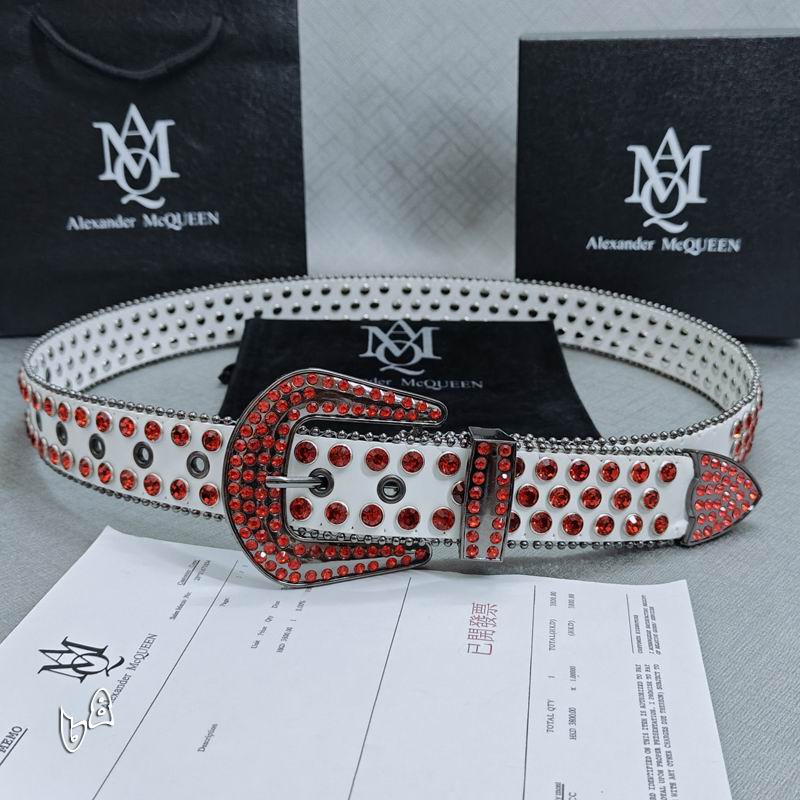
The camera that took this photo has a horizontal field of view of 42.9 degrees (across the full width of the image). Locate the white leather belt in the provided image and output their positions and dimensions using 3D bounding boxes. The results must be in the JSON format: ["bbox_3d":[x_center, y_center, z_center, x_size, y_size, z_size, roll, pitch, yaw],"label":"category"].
[{"bbox_3d":[-0.003,-0.025,0.470,0.316,0.076,0.323,2,20,4],"label":"white leather belt"}]

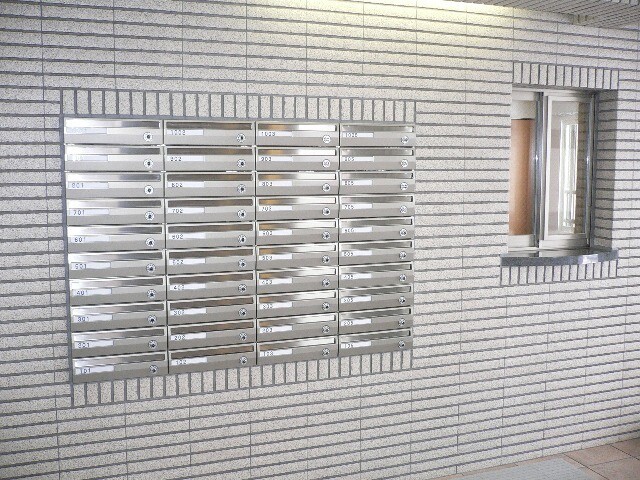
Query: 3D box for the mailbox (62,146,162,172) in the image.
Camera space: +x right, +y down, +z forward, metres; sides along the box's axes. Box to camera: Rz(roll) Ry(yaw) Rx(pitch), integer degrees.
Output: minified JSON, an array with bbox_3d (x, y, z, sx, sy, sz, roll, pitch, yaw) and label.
[{"bbox_3d":[-0.782,-0.309,2.463,0.356,0.099,0.100,-2,7,-20],"label":"mailbox"}]

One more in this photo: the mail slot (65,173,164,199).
[{"bbox_3d":[-0.782,-0.209,2.474,0.356,0.099,0.100,-2,7,-20],"label":"mail slot"}]

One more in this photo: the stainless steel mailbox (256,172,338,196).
[{"bbox_3d":[-0.115,-0.240,2.756,0.355,0.099,0.160,-2,7,-19],"label":"stainless steel mailbox"}]

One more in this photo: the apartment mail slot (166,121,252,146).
[{"bbox_3d":[-0.444,-0.421,2.574,0.356,0.099,0.100,-2,7,-20],"label":"apartment mail slot"}]

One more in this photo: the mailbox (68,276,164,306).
[{"bbox_3d":[-0.783,0.189,2.517,0.356,0.099,0.100,-2,7,-20],"label":"mailbox"}]

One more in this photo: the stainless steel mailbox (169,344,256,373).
[{"bbox_3d":[-0.445,0.476,2.671,0.356,0.099,0.100,-2,7,-20],"label":"stainless steel mailbox"}]

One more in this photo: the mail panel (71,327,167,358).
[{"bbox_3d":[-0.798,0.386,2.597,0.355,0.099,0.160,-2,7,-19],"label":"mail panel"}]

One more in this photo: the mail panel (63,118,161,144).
[{"bbox_3d":[-0.782,-0.409,2.452,0.356,0.099,0.100,-2,7,-20],"label":"mail panel"}]

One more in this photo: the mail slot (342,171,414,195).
[{"bbox_3d":[0.223,-0.250,2.834,0.352,0.098,0.150,-2,7,-20],"label":"mail slot"}]

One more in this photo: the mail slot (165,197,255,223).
[{"bbox_3d":[-0.456,-0.127,2.654,0.355,0.099,0.160,-2,7,-19],"label":"mail slot"}]

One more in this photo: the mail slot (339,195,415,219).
[{"bbox_3d":[0.223,-0.151,2.845,0.352,0.098,0.150,-2,7,-20],"label":"mail slot"}]

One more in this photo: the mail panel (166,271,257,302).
[{"bbox_3d":[-0.450,0.172,2.638,0.352,0.098,0.150,-2,7,-20],"label":"mail panel"}]

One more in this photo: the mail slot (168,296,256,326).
[{"bbox_3d":[-0.450,0.271,2.649,0.352,0.098,0.150,-2,7,-20],"label":"mail slot"}]

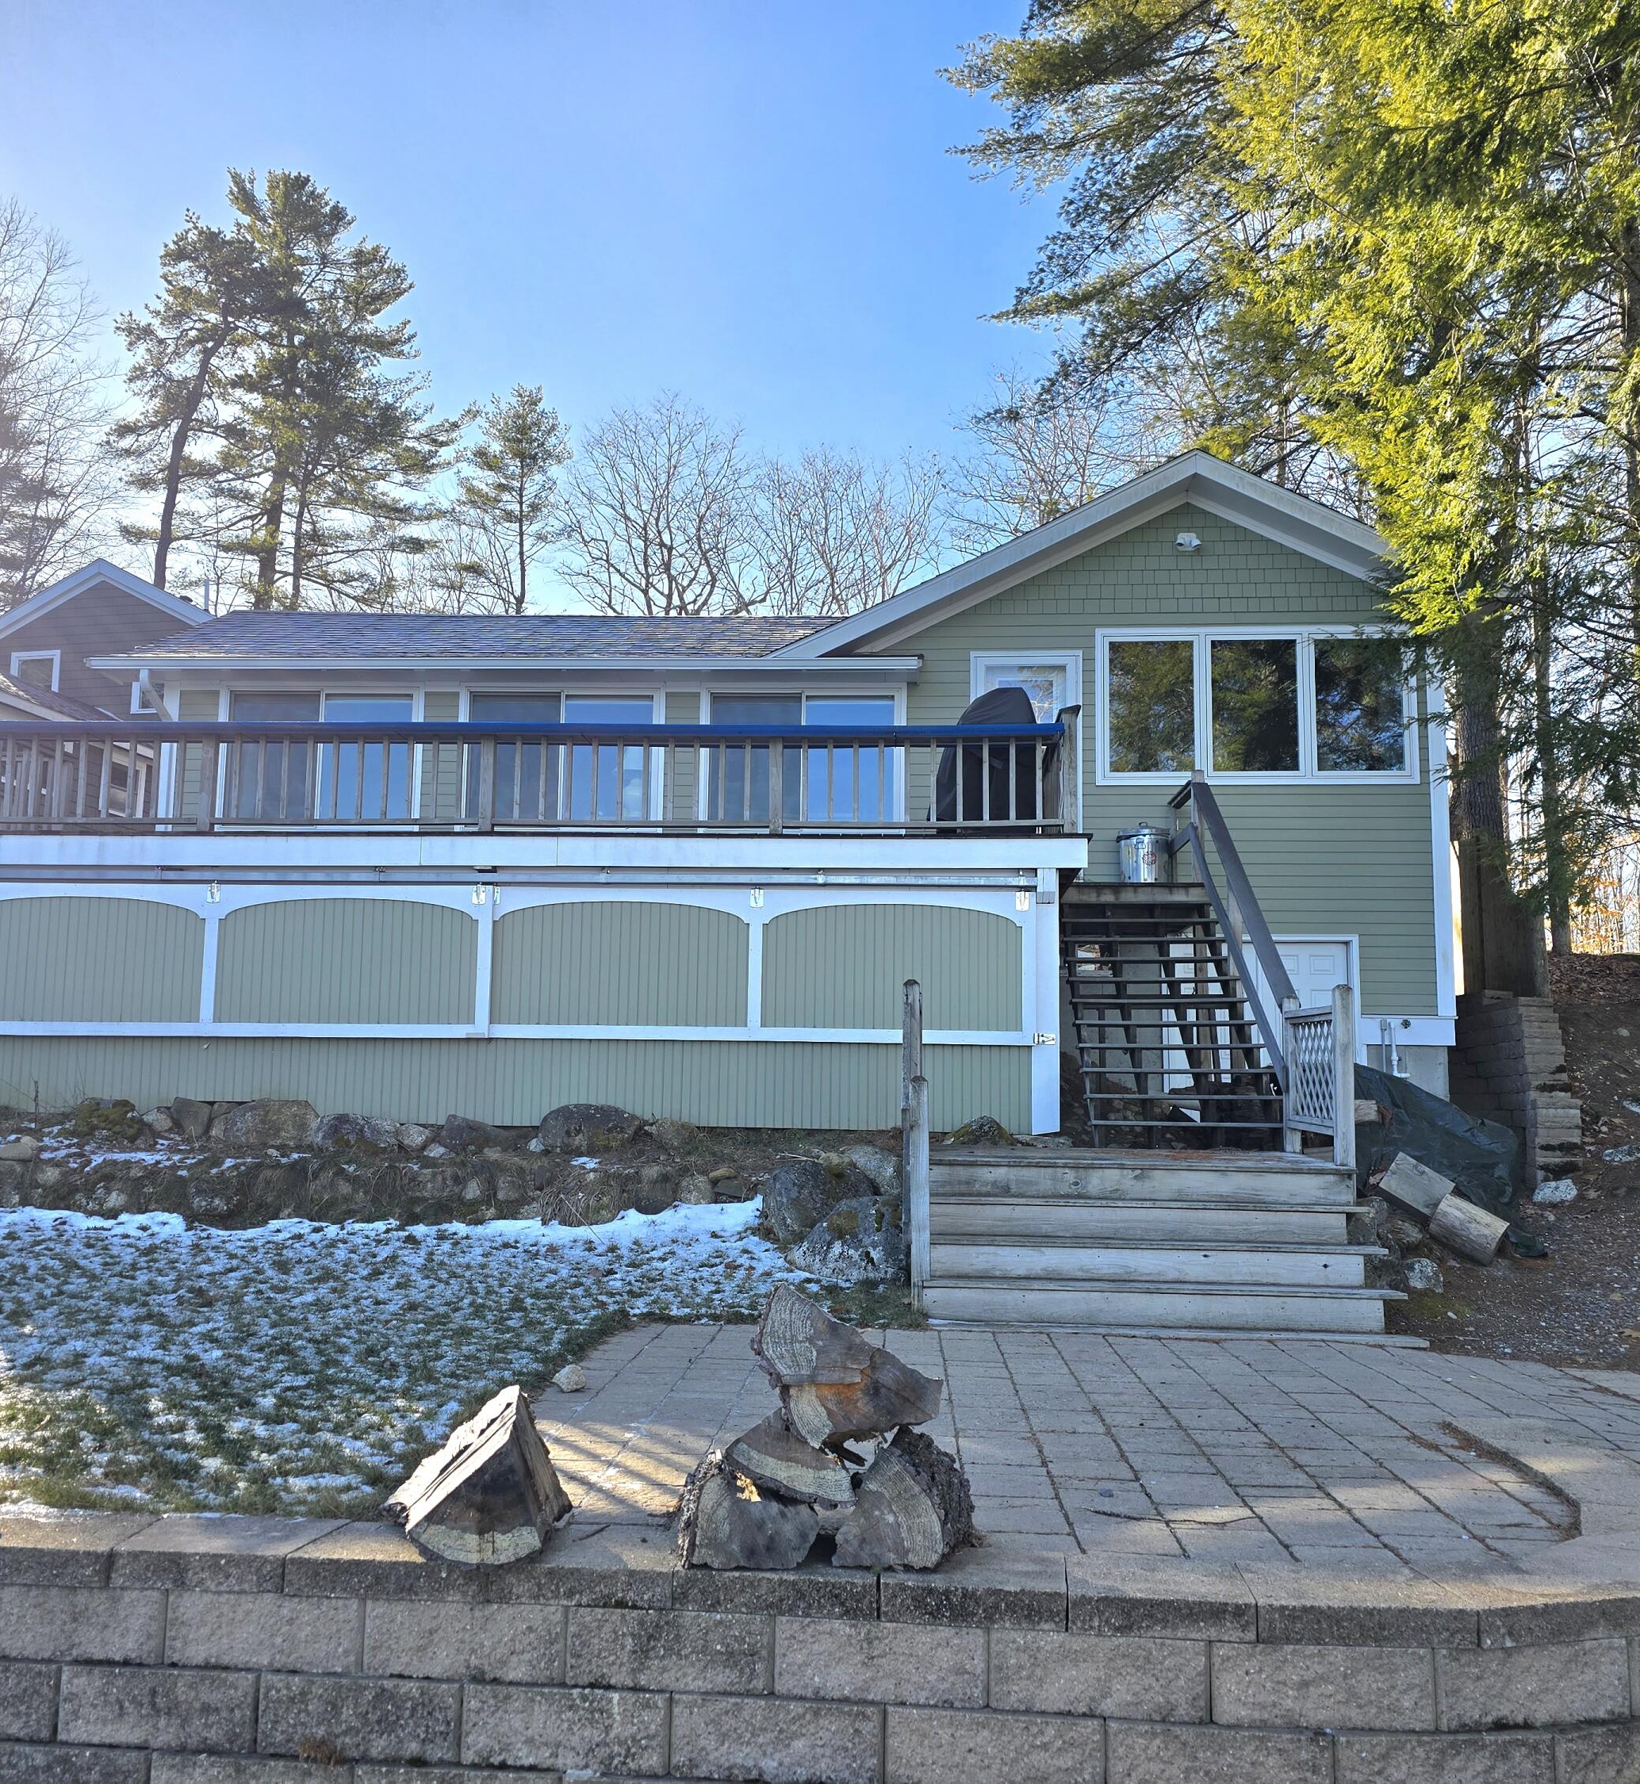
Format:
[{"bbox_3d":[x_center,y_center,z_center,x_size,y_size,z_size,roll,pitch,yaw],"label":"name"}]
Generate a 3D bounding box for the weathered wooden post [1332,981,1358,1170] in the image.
[{"bbox_3d":[2.505,0.865,7.576,0.092,0.890,0.092,0,-7,6],"label":"weathered wooden post"}]

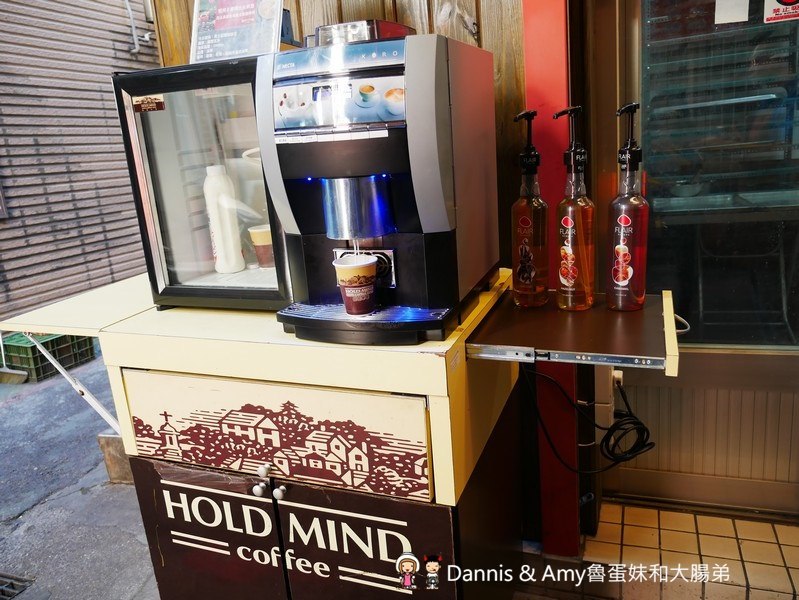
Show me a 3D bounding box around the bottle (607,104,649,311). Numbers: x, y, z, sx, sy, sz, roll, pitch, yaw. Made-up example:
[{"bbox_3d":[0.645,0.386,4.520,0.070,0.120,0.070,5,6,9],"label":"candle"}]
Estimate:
[{"bbox_3d":[0.451,-0.180,1.192,0.087,0.401,0.075,-13,17,-27],"label":"bottle"}]

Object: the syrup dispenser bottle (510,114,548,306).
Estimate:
[{"bbox_3d":[0.268,-0.188,1.267,0.087,0.404,0.075,-14,18,-31],"label":"syrup dispenser bottle"}]

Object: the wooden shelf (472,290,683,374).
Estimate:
[{"bbox_3d":[0.338,0.048,1.215,0.396,0.040,0.373,2,17,22],"label":"wooden shelf"}]

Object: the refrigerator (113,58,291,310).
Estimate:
[{"bbox_3d":[-0.336,-0.266,1.423,0.366,0.519,0.400,2,17,22],"label":"refrigerator"}]

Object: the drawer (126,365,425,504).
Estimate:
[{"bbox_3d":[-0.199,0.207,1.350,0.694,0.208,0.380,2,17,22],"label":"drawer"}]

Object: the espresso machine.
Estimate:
[{"bbox_3d":[-0.024,-0.266,1.228,0.344,0.575,0.508,2,17,22],"label":"espresso machine"}]

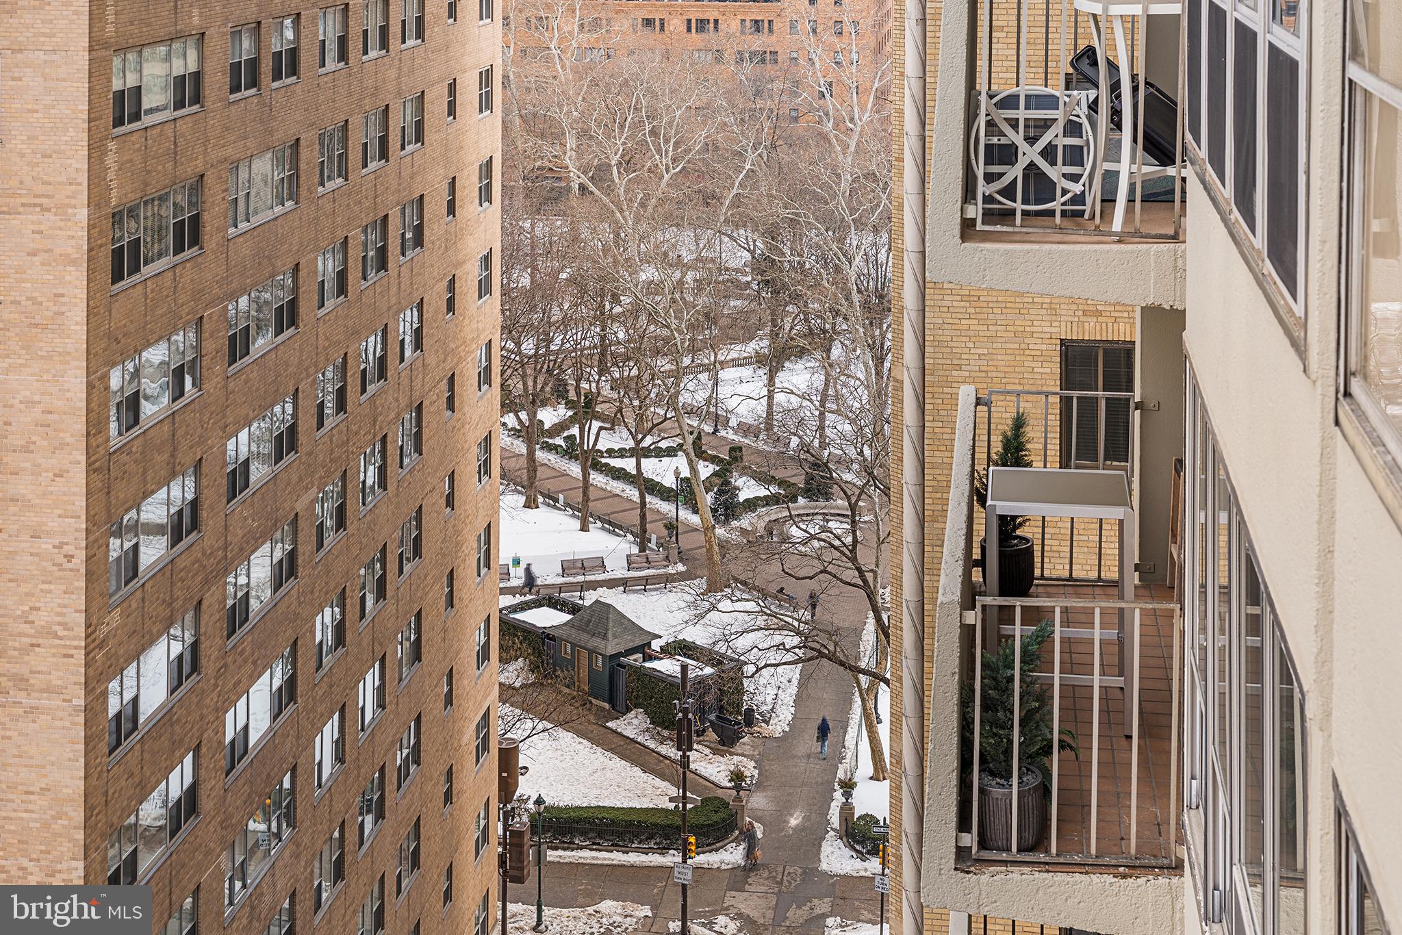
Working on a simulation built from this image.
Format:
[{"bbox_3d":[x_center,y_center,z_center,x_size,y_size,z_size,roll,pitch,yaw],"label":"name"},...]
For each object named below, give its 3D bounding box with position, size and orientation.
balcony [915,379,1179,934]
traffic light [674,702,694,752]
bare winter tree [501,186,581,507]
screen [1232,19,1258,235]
[{"bbox_3d":[1.754,0.731,10.635,1.173,1.367,3.825,2,15,7],"label":"balcony"},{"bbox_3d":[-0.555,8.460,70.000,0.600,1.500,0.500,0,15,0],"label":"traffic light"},{"bbox_3d":[-8.813,-6.265,113.000,6.000,16.500,6.000,0,15,0],"label":"bare winter tree"},{"bbox_3d":[1.628,-1.039,6.408,0.030,0.575,0.630,2,15,7],"label":"screen"}]

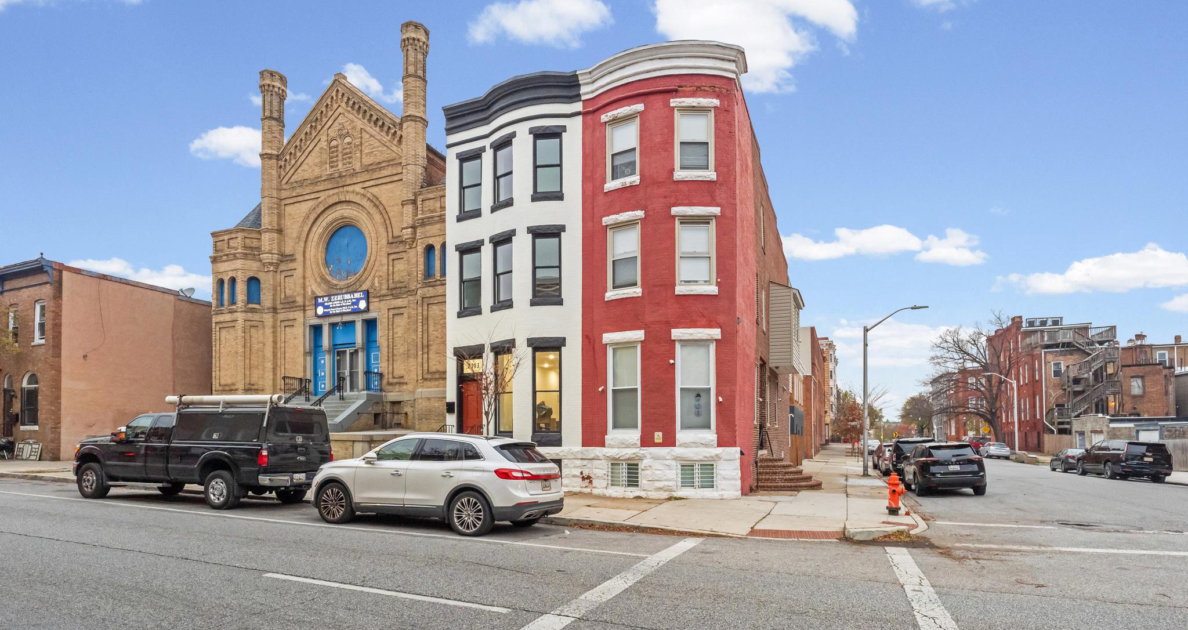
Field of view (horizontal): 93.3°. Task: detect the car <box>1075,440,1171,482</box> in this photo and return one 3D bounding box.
[{"bbox_3d":[27.800,7.620,29.600,2.080,1.930,5.700,-4,-11,22],"label":"car"}]

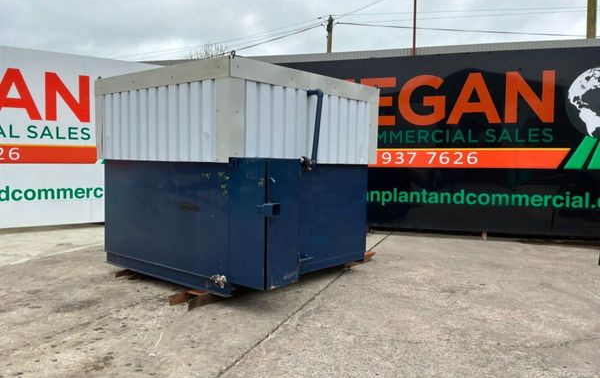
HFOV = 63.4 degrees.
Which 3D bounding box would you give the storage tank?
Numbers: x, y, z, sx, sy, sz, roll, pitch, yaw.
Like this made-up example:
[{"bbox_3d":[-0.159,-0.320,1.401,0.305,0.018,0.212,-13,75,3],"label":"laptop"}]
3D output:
[{"bbox_3d":[-0.677,-0.201,6.393,2.897,2.367,2.673,4,5,40],"label":"storage tank"}]

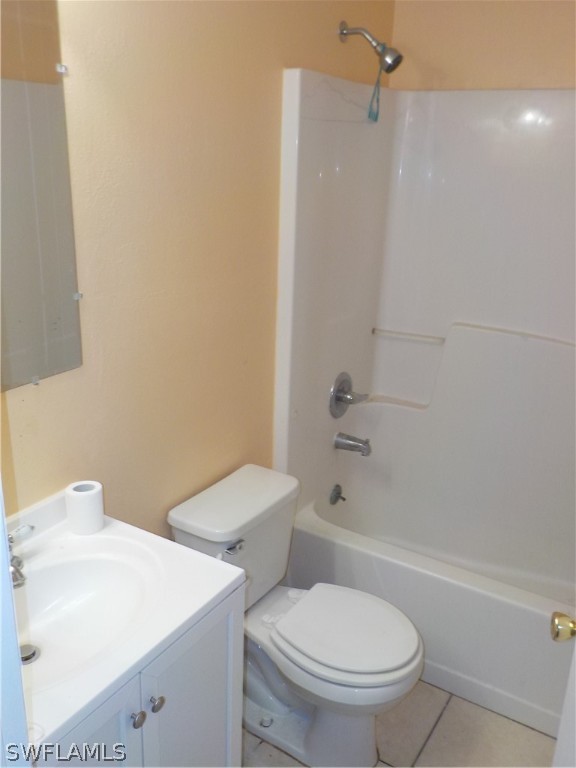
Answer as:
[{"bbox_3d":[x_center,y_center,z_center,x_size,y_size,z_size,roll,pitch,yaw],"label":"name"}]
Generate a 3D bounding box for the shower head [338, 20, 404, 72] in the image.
[{"bbox_3d":[0.276,-1.093,2.157,0.217,0.163,0.070,13,21,29],"label":"shower head"}]

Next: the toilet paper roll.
[{"bbox_3d":[-0.458,0.279,1.503,0.082,0.095,0.082,2,19,-1],"label":"toilet paper roll"}]

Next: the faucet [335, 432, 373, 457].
[{"bbox_3d":[0.259,0.240,2.606,0.148,0.073,0.060,13,21,29],"label":"faucet"}]

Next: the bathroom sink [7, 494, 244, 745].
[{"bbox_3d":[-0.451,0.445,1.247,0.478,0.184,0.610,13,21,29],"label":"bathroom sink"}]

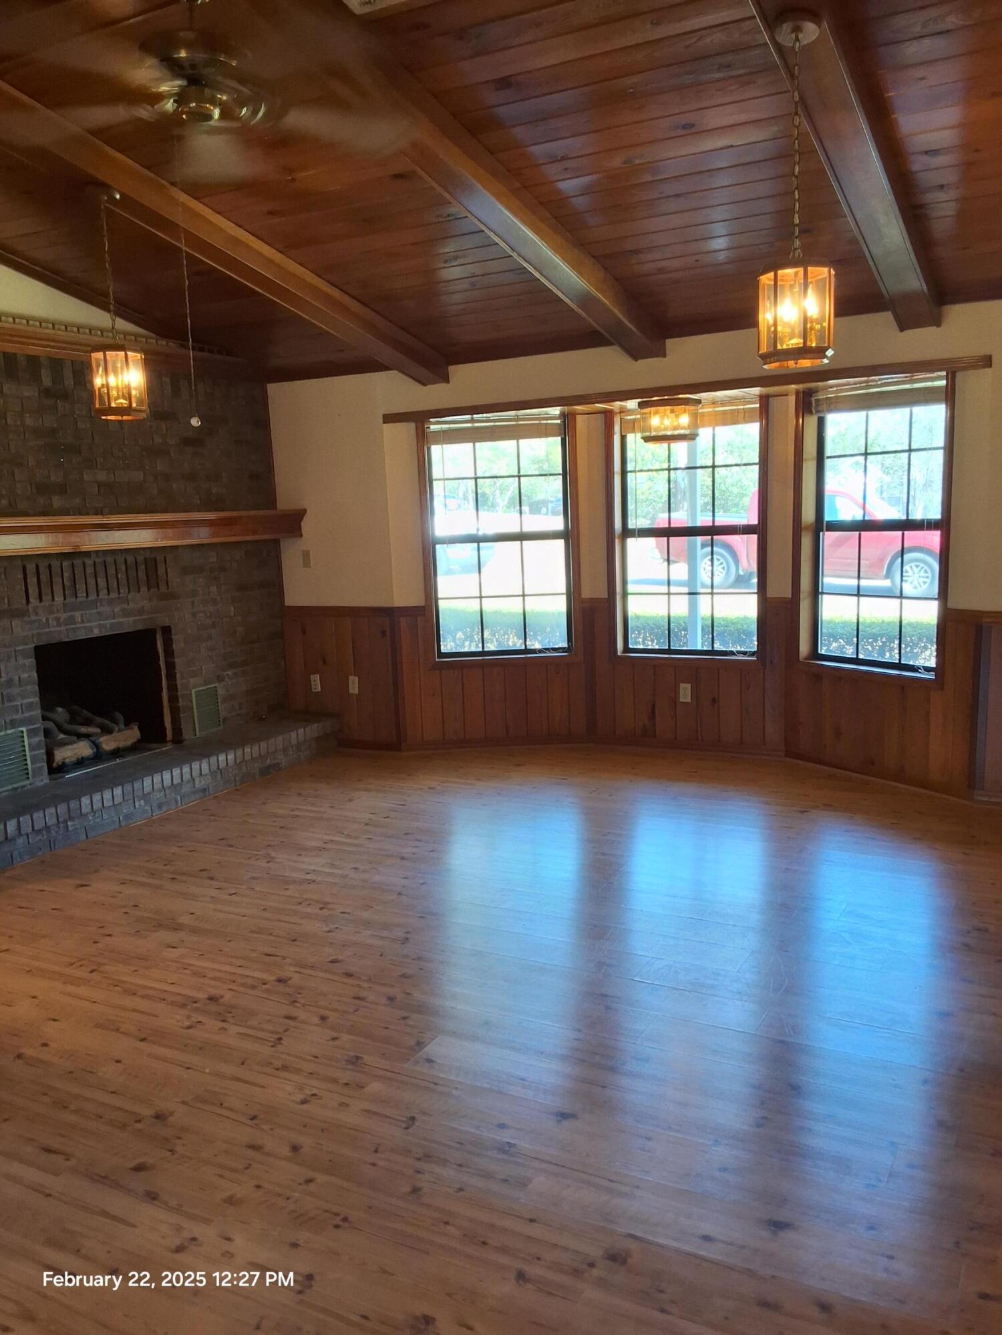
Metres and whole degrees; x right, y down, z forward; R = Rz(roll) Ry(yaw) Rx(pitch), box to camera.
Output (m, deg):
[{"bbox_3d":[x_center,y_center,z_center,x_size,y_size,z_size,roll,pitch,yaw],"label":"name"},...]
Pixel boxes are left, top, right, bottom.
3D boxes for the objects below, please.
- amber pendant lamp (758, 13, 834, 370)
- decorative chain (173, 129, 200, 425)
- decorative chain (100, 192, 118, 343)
[{"bbox_3d":[0.839,-1.329,3.049,0.228,0.921,0.228,2,9,28],"label":"amber pendant lamp"},{"bbox_3d":[-0.927,-1.134,3.179,0.030,0.823,0.030,2,9,28],"label":"decorative chain"},{"bbox_3d":[-1.570,-1.590,4.322,0.030,0.561,0.030,2,9,28],"label":"decorative chain"}]

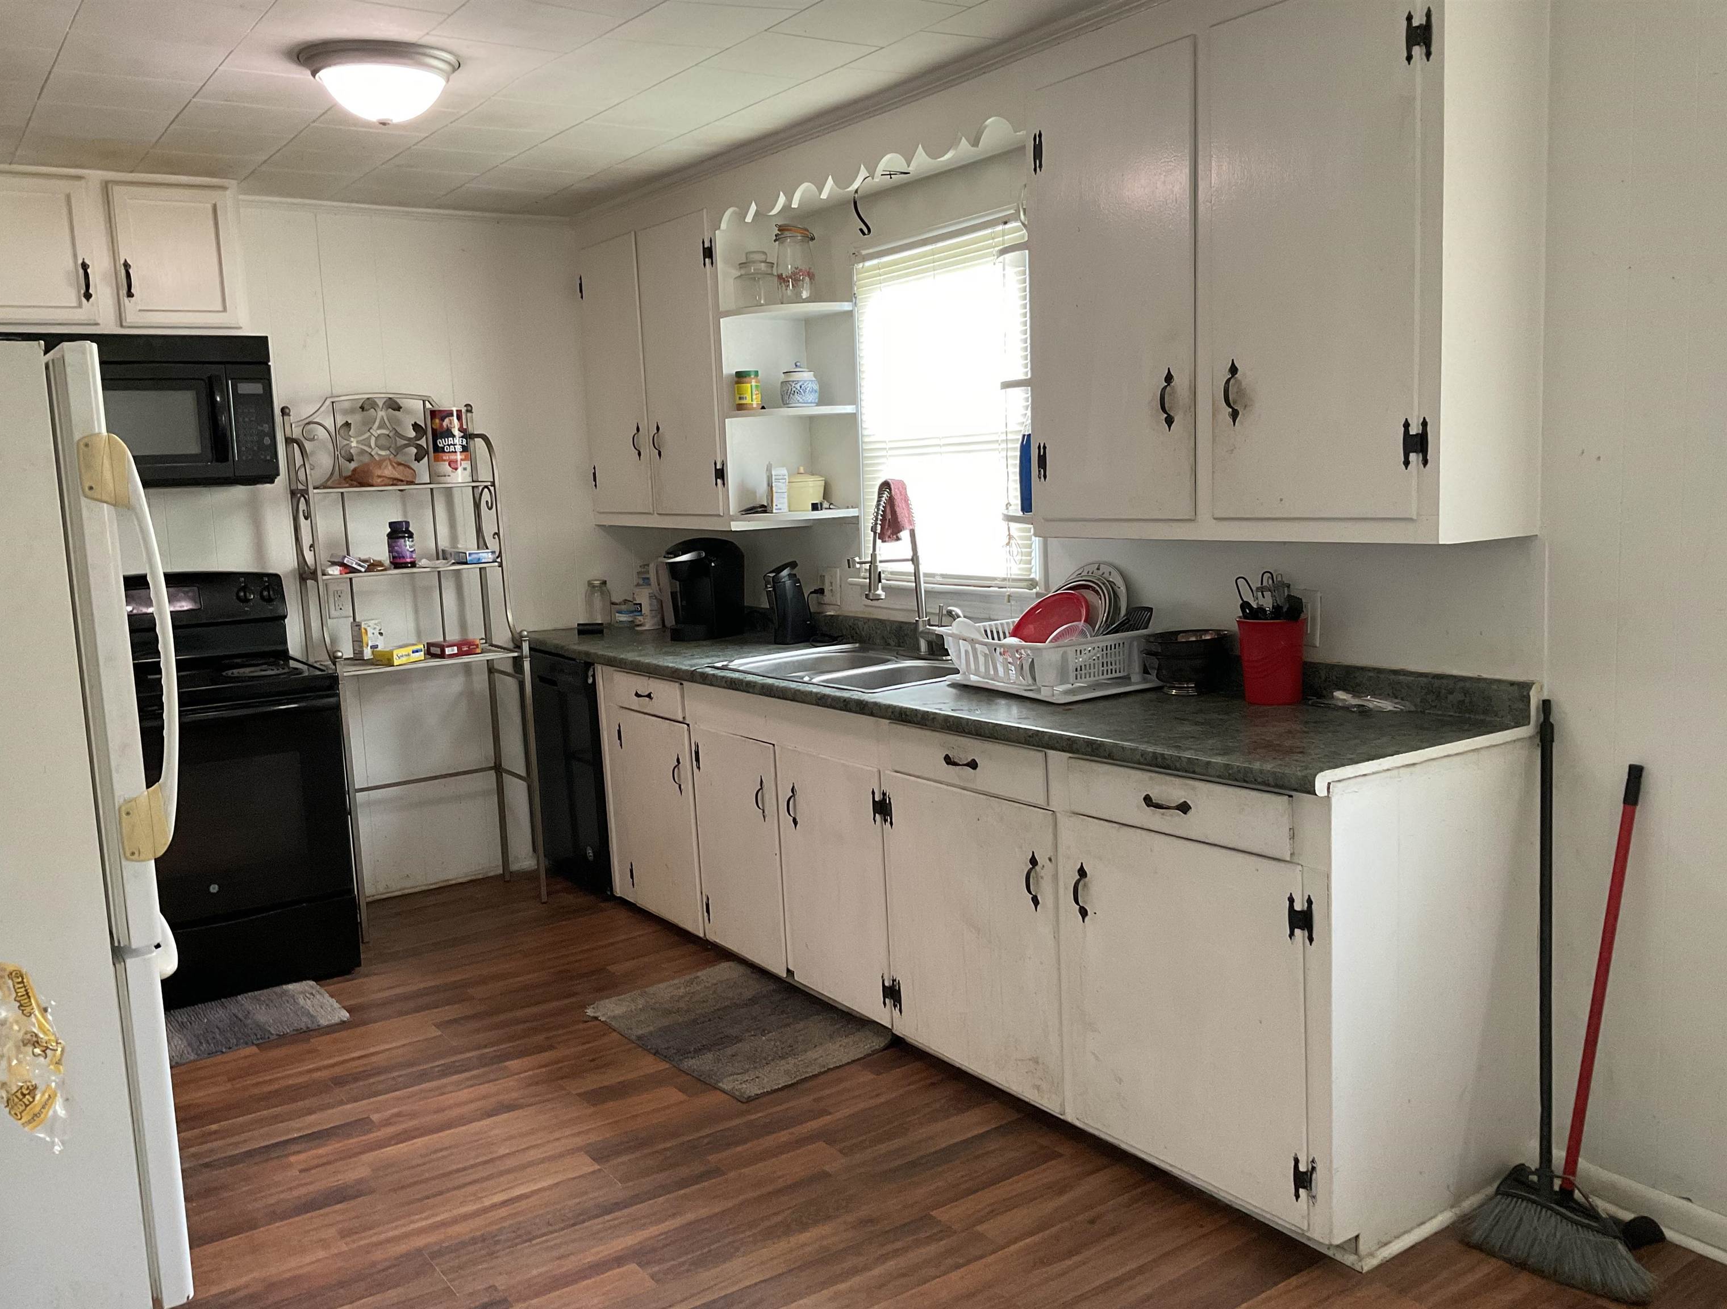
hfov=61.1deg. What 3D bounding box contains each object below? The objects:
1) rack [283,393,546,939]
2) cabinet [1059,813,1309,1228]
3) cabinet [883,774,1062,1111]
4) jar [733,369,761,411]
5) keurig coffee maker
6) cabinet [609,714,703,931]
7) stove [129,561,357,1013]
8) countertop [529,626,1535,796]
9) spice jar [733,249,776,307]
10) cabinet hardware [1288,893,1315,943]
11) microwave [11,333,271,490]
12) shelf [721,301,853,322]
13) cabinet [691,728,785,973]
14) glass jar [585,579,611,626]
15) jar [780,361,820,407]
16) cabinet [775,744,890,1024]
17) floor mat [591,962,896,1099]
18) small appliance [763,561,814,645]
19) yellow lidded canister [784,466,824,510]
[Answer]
[{"bbox_3d":[-1.425,0.007,4.693,0.613,1.683,0.355,-8,9,-35],"label":"rack"},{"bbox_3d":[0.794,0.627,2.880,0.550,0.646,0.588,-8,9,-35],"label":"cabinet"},{"bbox_3d":[0.432,0.599,3.428,0.500,0.648,0.594,-8,9,-35],"label":"cabinet"},{"bbox_3d":[-0.356,-0.813,4.479,0.084,0.130,0.084,-2,8,0],"label":"jar"},{"bbox_3d":[-0.506,-0.220,4.823,0.175,0.325,0.250,2,9,29],"label":"keurig coffee maker"},{"bbox_3d":[-0.448,0.470,4.631,0.500,0.639,0.533,-8,9,-35],"label":"cabinet"},{"bbox_3d":[-1.966,0.384,4.239,0.760,1.171,0.674,-8,9,-35],"label":"stove"},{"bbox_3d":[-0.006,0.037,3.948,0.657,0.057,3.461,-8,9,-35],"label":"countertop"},{"bbox_3d":[-0.319,-1.108,4.328,0.133,0.164,0.133,-2,7,0],"label":"spice jar"},{"bbox_3d":[0.757,0.458,2.527,0.014,0.090,0.054,-8,9,-35],"label":"cabinet hardware"},{"bbox_3d":[-2.181,-0.702,4.321,0.760,0.439,0.388,-8,9,-35],"label":"microwave"},{"bbox_3d":[-0.230,-1.021,4.355,0.320,0.026,0.253,-8,9,-35],"label":"shelf"},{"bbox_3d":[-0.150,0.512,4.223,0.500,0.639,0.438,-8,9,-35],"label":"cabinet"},{"bbox_3d":[-0.945,-0.183,5.203,0.093,0.167,0.093,-2,7,0],"label":"glass jar"},{"bbox_3d":[-0.200,-0.831,4.513,0.118,0.140,0.118,-2,8,0],"label":"jar"},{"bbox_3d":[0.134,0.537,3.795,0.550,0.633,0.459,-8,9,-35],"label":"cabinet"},{"bbox_3d":[-0.328,0.958,3.792,0.491,0.017,0.775,-8,9,-35],"label":"floor mat"},{"bbox_3d":[-0.237,-0.169,4.602,0.105,0.258,0.130,3,9,36],"label":"small appliance"},{"bbox_3d":[-0.188,-0.506,4.479,0.135,0.135,0.135,-2,7,0],"label":"yellow lidded canister"}]

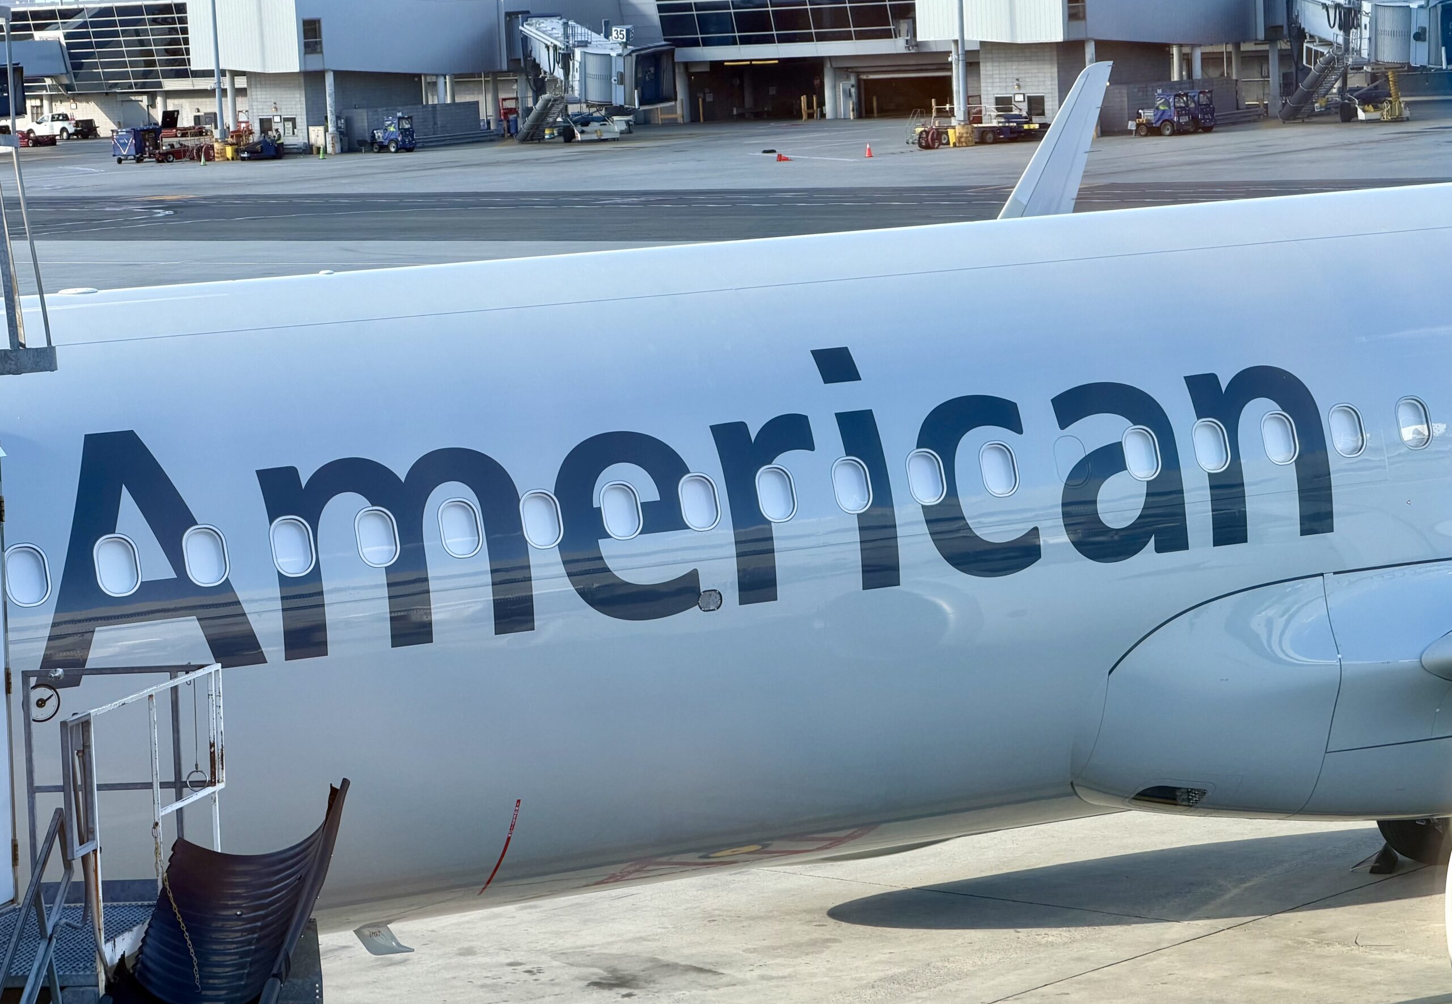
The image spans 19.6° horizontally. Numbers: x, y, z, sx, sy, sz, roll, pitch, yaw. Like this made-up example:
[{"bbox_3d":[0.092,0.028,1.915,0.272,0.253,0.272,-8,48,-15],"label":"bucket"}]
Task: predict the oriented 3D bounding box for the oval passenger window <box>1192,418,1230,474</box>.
[{"bbox_3d":[3.043,-0.349,26.323,0.250,0.350,0.040,-6,-10,-26],"label":"oval passenger window"}]

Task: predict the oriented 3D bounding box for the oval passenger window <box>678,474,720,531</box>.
[{"bbox_3d":[-0.162,0.003,24.773,0.250,0.350,0.040,-6,-10,-26],"label":"oval passenger window"}]

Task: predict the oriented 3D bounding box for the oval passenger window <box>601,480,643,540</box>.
[{"bbox_3d":[-0.620,0.053,24.552,0.250,0.350,0.040,-6,-10,-26],"label":"oval passenger window"}]

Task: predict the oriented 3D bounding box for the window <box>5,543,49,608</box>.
[{"bbox_3d":[-3.971,0.425,23.864,0.275,0.367,0.050,-6,-8,-26],"label":"window"}]

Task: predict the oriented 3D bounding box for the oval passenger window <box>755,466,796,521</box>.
[{"bbox_3d":[0.307,-0.048,25.945,0.275,0.367,0.050,-6,-8,-26],"label":"oval passenger window"}]

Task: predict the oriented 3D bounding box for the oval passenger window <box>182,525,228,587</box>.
[{"bbox_3d":[-3.021,0.320,24.326,0.275,0.367,0.050,-6,-8,-26],"label":"oval passenger window"}]

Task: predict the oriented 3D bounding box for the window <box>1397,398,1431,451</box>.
[{"bbox_3d":[4.585,-0.521,28.027,0.275,0.367,0.050,-6,-8,-26],"label":"window"}]

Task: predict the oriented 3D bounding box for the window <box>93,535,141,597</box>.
[{"bbox_3d":[-3.496,0.373,24.095,0.275,0.367,0.050,-6,-8,-26],"label":"window"}]

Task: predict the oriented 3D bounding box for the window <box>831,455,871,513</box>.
[{"bbox_3d":[0.782,-0.101,26.177,0.275,0.367,0.050,-6,-8,-26],"label":"window"}]

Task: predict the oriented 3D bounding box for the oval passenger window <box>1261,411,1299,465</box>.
[{"bbox_3d":[3.634,-0.416,27.565,0.275,0.367,0.050,-6,-8,-26],"label":"oval passenger window"}]

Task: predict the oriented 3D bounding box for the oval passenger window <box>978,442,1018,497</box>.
[{"bbox_3d":[1.733,-0.206,26.639,0.275,0.367,0.050,-6,-8,-26],"label":"oval passenger window"}]

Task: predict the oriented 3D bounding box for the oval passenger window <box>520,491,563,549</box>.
[{"bbox_3d":[-1.077,0.103,24.330,0.250,0.350,0.040,-6,-10,-26],"label":"oval passenger window"}]

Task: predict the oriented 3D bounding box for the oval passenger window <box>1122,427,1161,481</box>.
[{"bbox_3d":[2.684,-0.311,27.102,0.275,0.367,0.050,-6,-8,-26],"label":"oval passenger window"}]

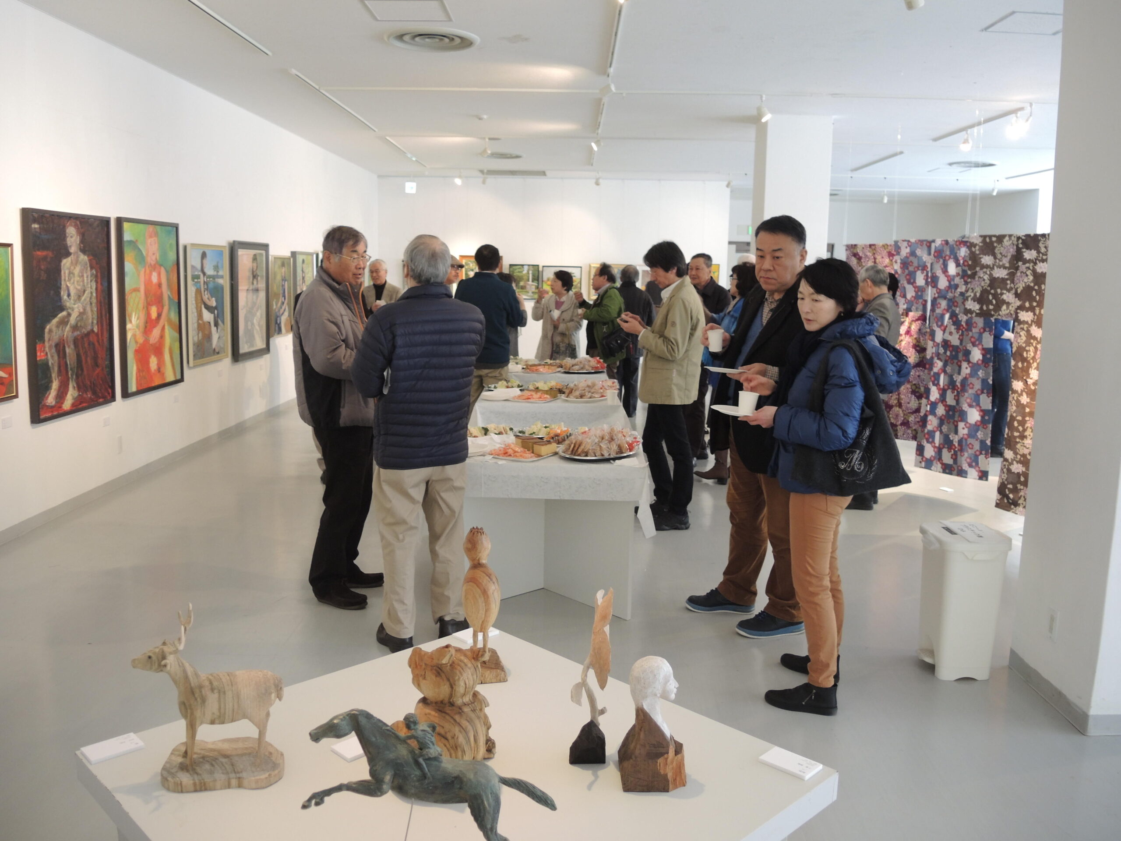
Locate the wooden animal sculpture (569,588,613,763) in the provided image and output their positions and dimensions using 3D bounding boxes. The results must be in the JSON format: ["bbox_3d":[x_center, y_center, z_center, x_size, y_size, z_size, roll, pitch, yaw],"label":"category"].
[{"bbox_3d":[0.051,0.436,1.570,0.073,0.300,0.075,0,10,0],"label":"wooden animal sculpture"}]

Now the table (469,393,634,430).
[{"bbox_3d":[-0.065,0.180,6.083,0.890,0.710,0.890,0,9,0],"label":"table"}]

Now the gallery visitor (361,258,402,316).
[{"bbox_3d":[-1.787,-0.808,9.106,0.500,1.612,0.370,1,10,5],"label":"gallery visitor"}]

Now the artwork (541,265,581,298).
[{"bbox_3d":[0.031,-2.349,15.364,0.677,0.528,0.040,0,11,0],"label":"artwork"}]

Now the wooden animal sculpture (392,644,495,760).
[{"bbox_3d":[-0.197,0.479,1.552,0.170,0.207,0.130,2,9,6],"label":"wooden animal sculpture"}]

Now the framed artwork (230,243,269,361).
[{"bbox_3d":[-3.038,-1.177,8.900,0.050,1.120,0.920,2,10,0],"label":"framed artwork"}]

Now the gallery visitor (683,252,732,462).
[{"bbox_3d":[1.095,-0.483,7.203,0.500,1.670,0.330,7,12,36],"label":"gallery visitor"}]

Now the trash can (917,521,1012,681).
[{"bbox_3d":[1.544,0.694,3.539,0.290,0.555,0.270,1,9,2],"label":"trash can"}]

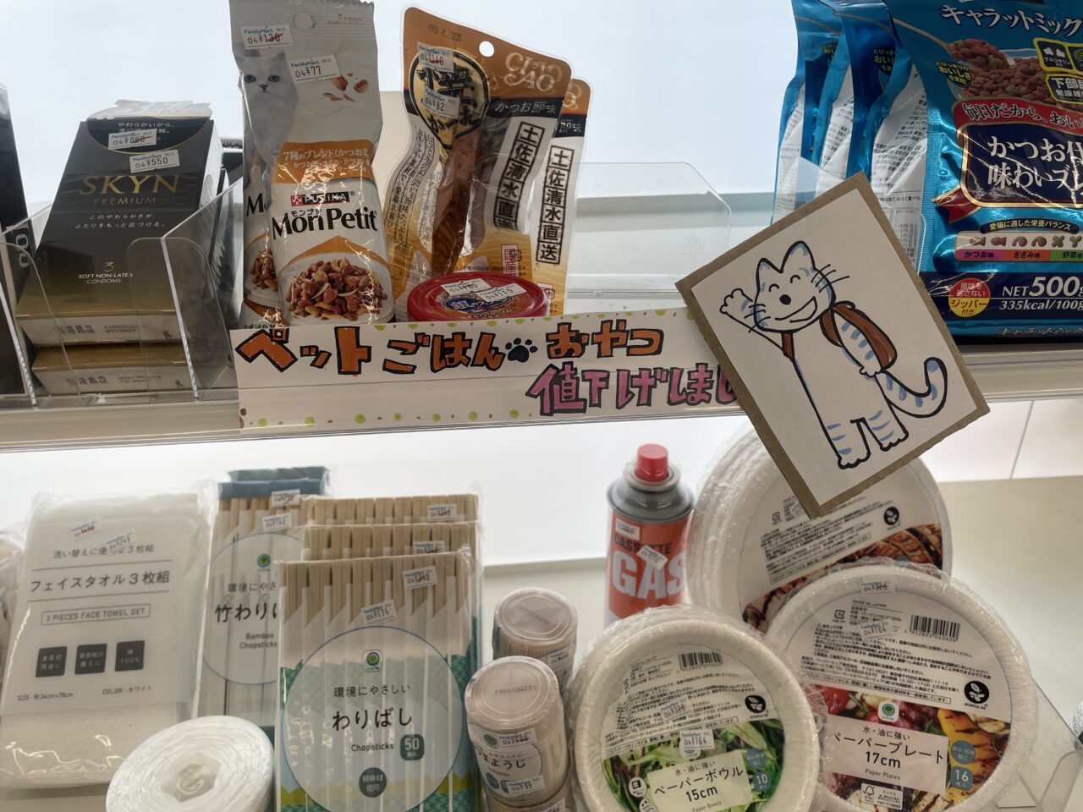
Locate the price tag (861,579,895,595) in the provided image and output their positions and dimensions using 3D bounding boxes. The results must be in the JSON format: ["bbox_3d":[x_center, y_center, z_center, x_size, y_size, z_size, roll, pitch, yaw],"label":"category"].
[{"bbox_3d":[0.221,0.119,0.535,0.022,0.012,0.002,-7,20,12],"label":"price tag"}]

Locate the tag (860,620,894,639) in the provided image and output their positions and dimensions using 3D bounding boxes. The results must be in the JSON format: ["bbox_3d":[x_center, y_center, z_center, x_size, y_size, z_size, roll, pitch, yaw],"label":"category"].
[{"bbox_3d":[0.228,0.152,0.551,0.022,0.012,0.002,-15,-2,7],"label":"tag"}]

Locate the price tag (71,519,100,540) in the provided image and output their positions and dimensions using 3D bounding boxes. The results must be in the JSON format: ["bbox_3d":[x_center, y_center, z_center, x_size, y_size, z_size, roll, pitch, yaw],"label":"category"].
[{"bbox_3d":[-0.334,0.092,0.598,0.022,0.012,0.002,-22,-14,-9],"label":"price tag"}]

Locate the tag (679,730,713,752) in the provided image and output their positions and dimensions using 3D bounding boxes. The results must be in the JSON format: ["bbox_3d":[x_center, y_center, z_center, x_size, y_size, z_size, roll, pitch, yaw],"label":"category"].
[{"bbox_3d":[0.101,0.217,0.528,0.022,0.012,0.002,-3,-15,1],"label":"tag"}]

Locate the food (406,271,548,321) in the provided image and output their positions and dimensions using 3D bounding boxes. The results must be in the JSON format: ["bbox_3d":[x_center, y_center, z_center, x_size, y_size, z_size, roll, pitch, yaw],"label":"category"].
[{"bbox_3d":[-0.032,-0.043,0.417,0.070,0.028,0.070,-3,31,-4],"label":"food"}]

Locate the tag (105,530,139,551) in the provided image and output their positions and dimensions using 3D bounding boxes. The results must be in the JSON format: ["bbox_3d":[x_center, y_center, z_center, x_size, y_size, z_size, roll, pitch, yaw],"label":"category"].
[{"bbox_3d":[-0.307,0.100,0.596,0.022,0.012,0.002,-21,-14,-9],"label":"tag"}]

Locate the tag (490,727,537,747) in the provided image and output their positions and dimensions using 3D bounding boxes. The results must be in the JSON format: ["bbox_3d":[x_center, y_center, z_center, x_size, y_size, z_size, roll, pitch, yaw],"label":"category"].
[{"bbox_3d":[-0.014,0.193,0.470,0.021,0.012,0.003,-10,27,-6],"label":"tag"}]

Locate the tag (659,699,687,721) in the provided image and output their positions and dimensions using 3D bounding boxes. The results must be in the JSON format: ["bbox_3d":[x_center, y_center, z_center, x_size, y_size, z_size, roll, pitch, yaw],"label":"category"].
[{"bbox_3d":[0.090,0.203,0.543,0.022,0.012,0.002,-21,-13,-3],"label":"tag"}]

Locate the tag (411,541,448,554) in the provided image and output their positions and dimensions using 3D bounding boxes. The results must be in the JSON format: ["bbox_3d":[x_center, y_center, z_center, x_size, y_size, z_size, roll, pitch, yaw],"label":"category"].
[{"bbox_3d":[-0.078,0.101,0.568,0.022,0.012,0.002,-1,-3,-2],"label":"tag"}]

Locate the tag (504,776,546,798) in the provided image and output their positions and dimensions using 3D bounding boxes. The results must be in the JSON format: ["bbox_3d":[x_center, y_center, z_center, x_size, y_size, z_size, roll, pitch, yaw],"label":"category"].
[{"bbox_3d":[-0.009,0.226,0.484,0.021,0.012,0.003,-9,27,-6],"label":"tag"}]

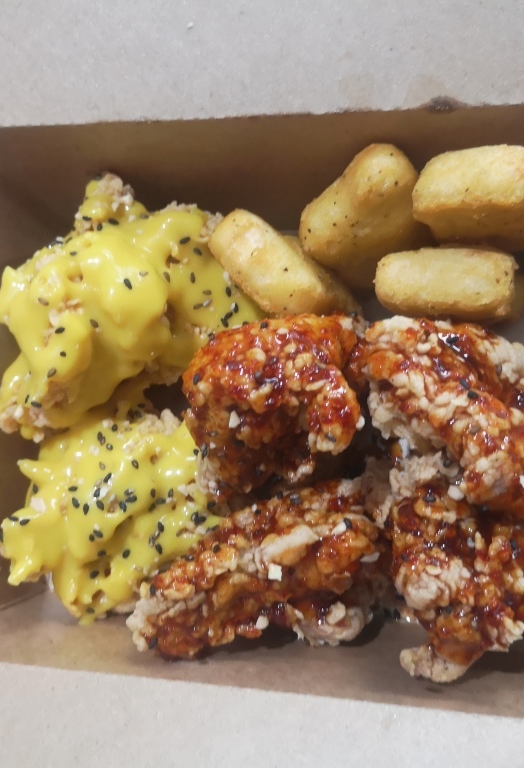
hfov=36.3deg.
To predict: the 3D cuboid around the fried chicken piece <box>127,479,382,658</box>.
[{"bbox_3d":[0.002,0.051,0.213,0.070,0.036,0.036,-25,78,8],"label":"fried chicken piece"}]

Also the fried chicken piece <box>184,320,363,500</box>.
[{"bbox_3d":[0.004,0.005,0.224,0.051,0.043,0.044,-19,79,9],"label":"fried chicken piece"}]

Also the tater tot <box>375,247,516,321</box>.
[{"bbox_3d":[0.053,-0.029,0.226,0.039,0.024,0.018,6,84,13],"label":"tater tot"}]

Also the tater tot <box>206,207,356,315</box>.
[{"bbox_3d":[0.006,-0.033,0.235,0.045,0.024,0.019,35,91,14],"label":"tater tot"}]

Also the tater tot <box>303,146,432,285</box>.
[{"bbox_3d":[0.029,-0.046,0.225,0.027,0.034,0.036,39,92,14],"label":"tater tot"}]

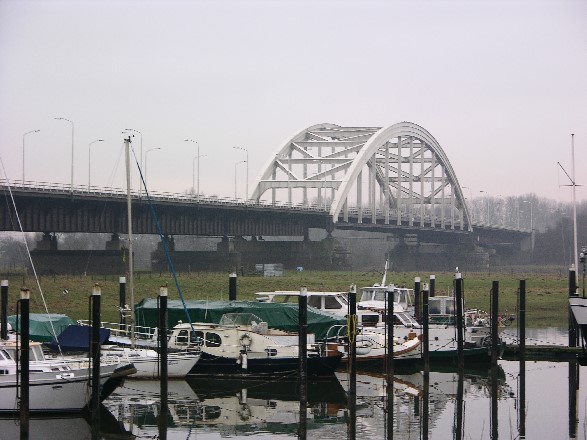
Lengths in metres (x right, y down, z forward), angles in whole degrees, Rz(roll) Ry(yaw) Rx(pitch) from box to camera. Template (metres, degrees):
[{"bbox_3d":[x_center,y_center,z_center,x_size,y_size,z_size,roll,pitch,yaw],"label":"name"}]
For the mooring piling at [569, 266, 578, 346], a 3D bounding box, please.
[{"bbox_3d":[13.738,4.325,100.000,0.320,4.227,0.320,0,-1,0],"label":"mooring piling"}]

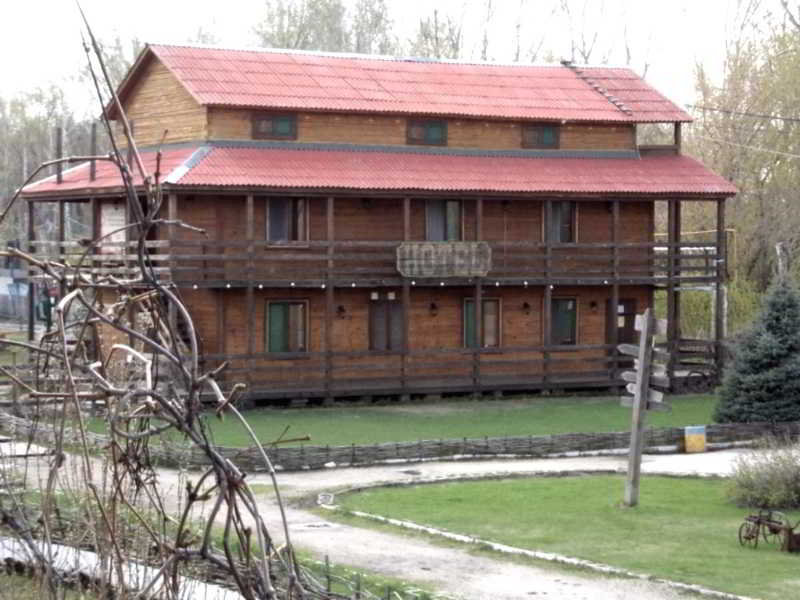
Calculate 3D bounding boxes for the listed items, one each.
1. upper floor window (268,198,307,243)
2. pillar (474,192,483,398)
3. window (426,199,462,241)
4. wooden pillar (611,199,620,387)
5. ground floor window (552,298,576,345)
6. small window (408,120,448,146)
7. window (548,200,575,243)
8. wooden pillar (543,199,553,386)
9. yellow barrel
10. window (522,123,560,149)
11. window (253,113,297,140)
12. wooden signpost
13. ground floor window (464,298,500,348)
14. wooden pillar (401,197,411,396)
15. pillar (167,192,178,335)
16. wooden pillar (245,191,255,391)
[{"bbox_3d":[-2.999,-2.076,50.695,1.280,1.342,0.120,-1,2,-28],"label":"upper floor window"},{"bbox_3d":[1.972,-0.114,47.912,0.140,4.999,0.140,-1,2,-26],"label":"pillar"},{"bbox_3d":[1.258,-2.180,52.979,1.247,1.341,0.120,-1,2,-28],"label":"window"},{"bbox_3d":[6.207,-0.191,54.623,0.140,5.435,0.140,-1,2,-28],"label":"wooden pillar"},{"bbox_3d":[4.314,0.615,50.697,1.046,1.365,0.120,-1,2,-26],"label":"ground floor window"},{"bbox_3d":[0.695,-4.323,48.763,1.216,0.745,0.120,-1,2,-26],"label":"small window"},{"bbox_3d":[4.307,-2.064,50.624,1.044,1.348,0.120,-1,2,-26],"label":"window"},{"bbox_3d":[4.166,-0.180,53.527,0.140,5.368,0.140,-1,2,-28],"label":"wooden pillar"},{"bbox_3d":[5.527,2.592,35.468,0.410,0.510,0.410,0,1,9],"label":"yellow barrel"},{"bbox_3d":[4.132,-4.798,55.493,1.315,0.797,0.120,-1,2,-28],"label":"window"},{"bbox_3d":[-3.397,-4.713,51.451,1.354,0.753,0.120,-1,2,-28],"label":"window"},{"bbox_3d":[3.565,1.585,28.002,0.700,2.900,0.300,5,1,-6],"label":"wooden signpost"},{"bbox_3d":[2.180,0.668,49.635,1.122,1.415,0.120,-1,2,-26],"label":"ground floor window"},{"bbox_3d":[0.142,-0.112,51.368,0.140,5.356,0.140,-1,2,-28],"label":"wooden pillar"},{"bbox_3d":[-5.766,-0.110,48.194,0.140,5.241,0.140,-1,2,-28],"label":"pillar"},{"bbox_3d":[-3.882,-0.106,49.207,0.140,5.234,0.140,-1,2,-28],"label":"wooden pillar"}]

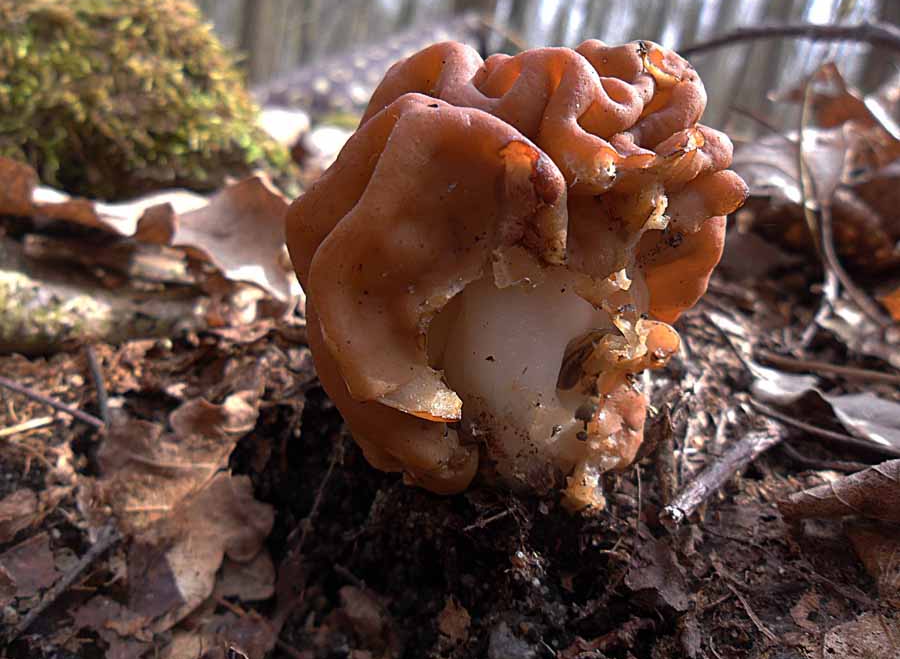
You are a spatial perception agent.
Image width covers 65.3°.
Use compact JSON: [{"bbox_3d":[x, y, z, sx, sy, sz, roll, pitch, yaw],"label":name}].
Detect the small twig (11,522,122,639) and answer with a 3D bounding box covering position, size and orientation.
[{"bbox_3d":[-0.095,0.062,0.176,0.004,0.003,0.040,7,24,9],"label":"small twig"}]

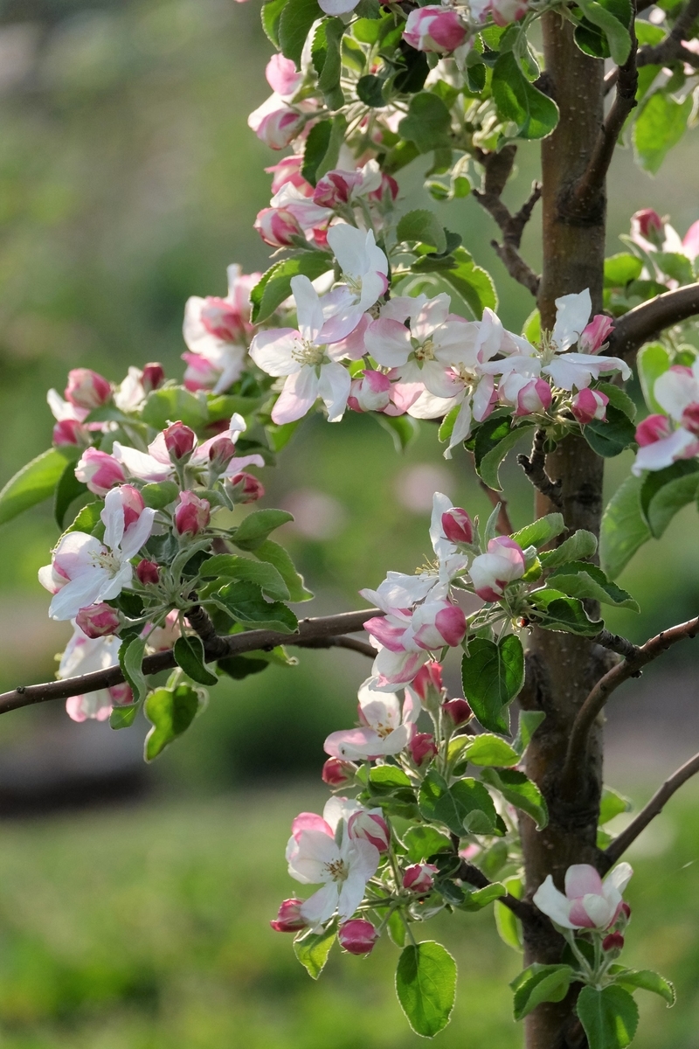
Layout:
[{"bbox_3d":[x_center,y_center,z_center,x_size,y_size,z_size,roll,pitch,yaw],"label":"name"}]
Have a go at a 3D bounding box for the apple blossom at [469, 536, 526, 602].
[{"bbox_3d":[0.051,0.015,2.180,0.020,0.023,0.020,0,7,0],"label":"apple blossom"}]

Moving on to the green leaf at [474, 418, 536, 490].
[{"bbox_3d":[0.060,-0.027,2.420,0.013,0.028,0.018,28,0,-33],"label":"green leaf"}]

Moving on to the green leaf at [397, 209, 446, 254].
[{"bbox_3d":[0.024,-0.099,2.130,0.021,0.007,0.016,25,36,-20],"label":"green leaf"}]

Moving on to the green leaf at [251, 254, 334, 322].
[{"bbox_3d":[-0.020,-0.083,2.210,0.034,0.016,0.013,-35,9,-7],"label":"green leaf"}]

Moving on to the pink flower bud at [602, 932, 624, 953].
[{"bbox_3d":[0.101,0.160,2.400,0.009,0.009,0.009,9,6,0],"label":"pink flower bud"}]

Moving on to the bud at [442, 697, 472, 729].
[{"bbox_3d":[0.042,0.072,2.420,0.011,0.012,0.011,24,6,0],"label":"bud"}]

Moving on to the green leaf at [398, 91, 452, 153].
[{"bbox_3d":[0.029,-0.157,2.450,0.020,0.026,0.008,-5,-24,-2],"label":"green leaf"}]

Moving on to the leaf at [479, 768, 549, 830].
[{"bbox_3d":[0.063,0.105,2.410,0.013,0.030,0.018,-44,-6,30],"label":"leaf"}]

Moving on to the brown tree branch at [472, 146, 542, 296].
[{"bbox_3d":[0.056,-0.109,2.250,0.025,0.053,0.018,0,7,0],"label":"brown tree branch"}]

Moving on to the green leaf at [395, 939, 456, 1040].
[{"bbox_3d":[0.027,0.162,2.190,0.021,0.034,0.007,-10,6,-6],"label":"green leaf"}]

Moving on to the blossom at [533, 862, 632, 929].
[{"bbox_3d":[0.089,0.142,2.400,0.037,0.025,0.034,3,15,0],"label":"blossom"}]

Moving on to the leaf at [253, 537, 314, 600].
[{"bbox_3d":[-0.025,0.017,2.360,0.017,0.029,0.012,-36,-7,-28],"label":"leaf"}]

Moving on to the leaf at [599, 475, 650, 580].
[{"bbox_3d":[0.100,0.001,2.260,0.019,0.039,0.013,24,0,0],"label":"leaf"}]

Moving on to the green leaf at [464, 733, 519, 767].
[{"bbox_3d":[0.049,0.078,2.190,0.020,0.012,0.011,0,7,0],"label":"green leaf"}]

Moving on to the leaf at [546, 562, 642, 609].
[{"bbox_3d":[0.082,0.021,2.100,0.032,0.008,0.014,20,18,6],"label":"leaf"}]

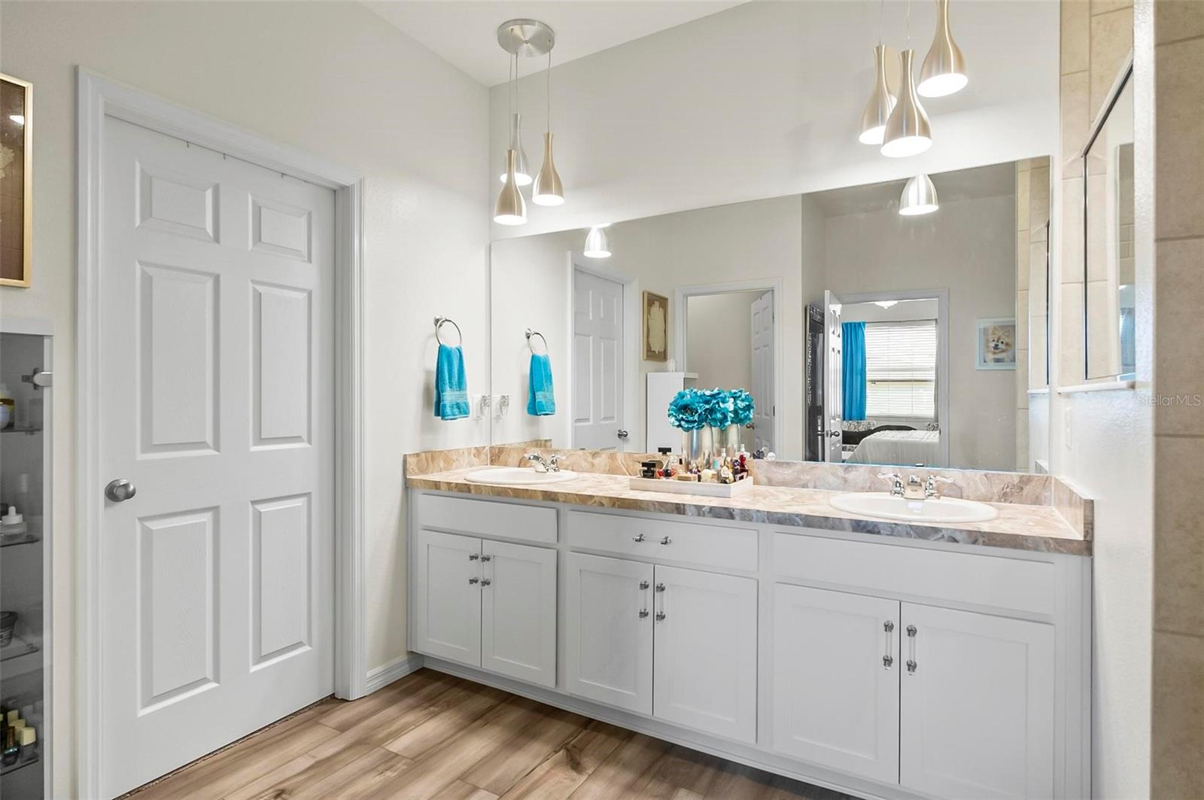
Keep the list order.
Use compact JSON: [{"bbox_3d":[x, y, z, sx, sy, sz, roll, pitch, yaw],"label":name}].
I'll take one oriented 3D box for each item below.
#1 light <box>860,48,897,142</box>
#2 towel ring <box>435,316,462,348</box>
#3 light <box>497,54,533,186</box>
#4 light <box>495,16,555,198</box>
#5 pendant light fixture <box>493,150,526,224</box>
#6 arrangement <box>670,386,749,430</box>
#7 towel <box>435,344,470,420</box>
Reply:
[{"bbox_3d":[0.915,-1.012,1.970,0.142,0.295,0.142,0,0,30],"label":"light"},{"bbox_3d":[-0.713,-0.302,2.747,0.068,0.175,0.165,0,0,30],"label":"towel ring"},{"bbox_3d":[-0.381,-1.275,2.690,0.145,0.570,0.145,0,0,0],"label":"light"},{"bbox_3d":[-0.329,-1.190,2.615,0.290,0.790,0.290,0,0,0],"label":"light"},{"bbox_3d":[-0.385,-0.906,2.535,0.143,0.298,0.143,0,0,0],"label":"pendant light fixture"},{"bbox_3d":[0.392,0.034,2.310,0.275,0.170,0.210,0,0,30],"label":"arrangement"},{"bbox_3d":[-0.684,-0.081,2.728,0.085,0.338,0.185,0,0,30],"label":"towel"}]

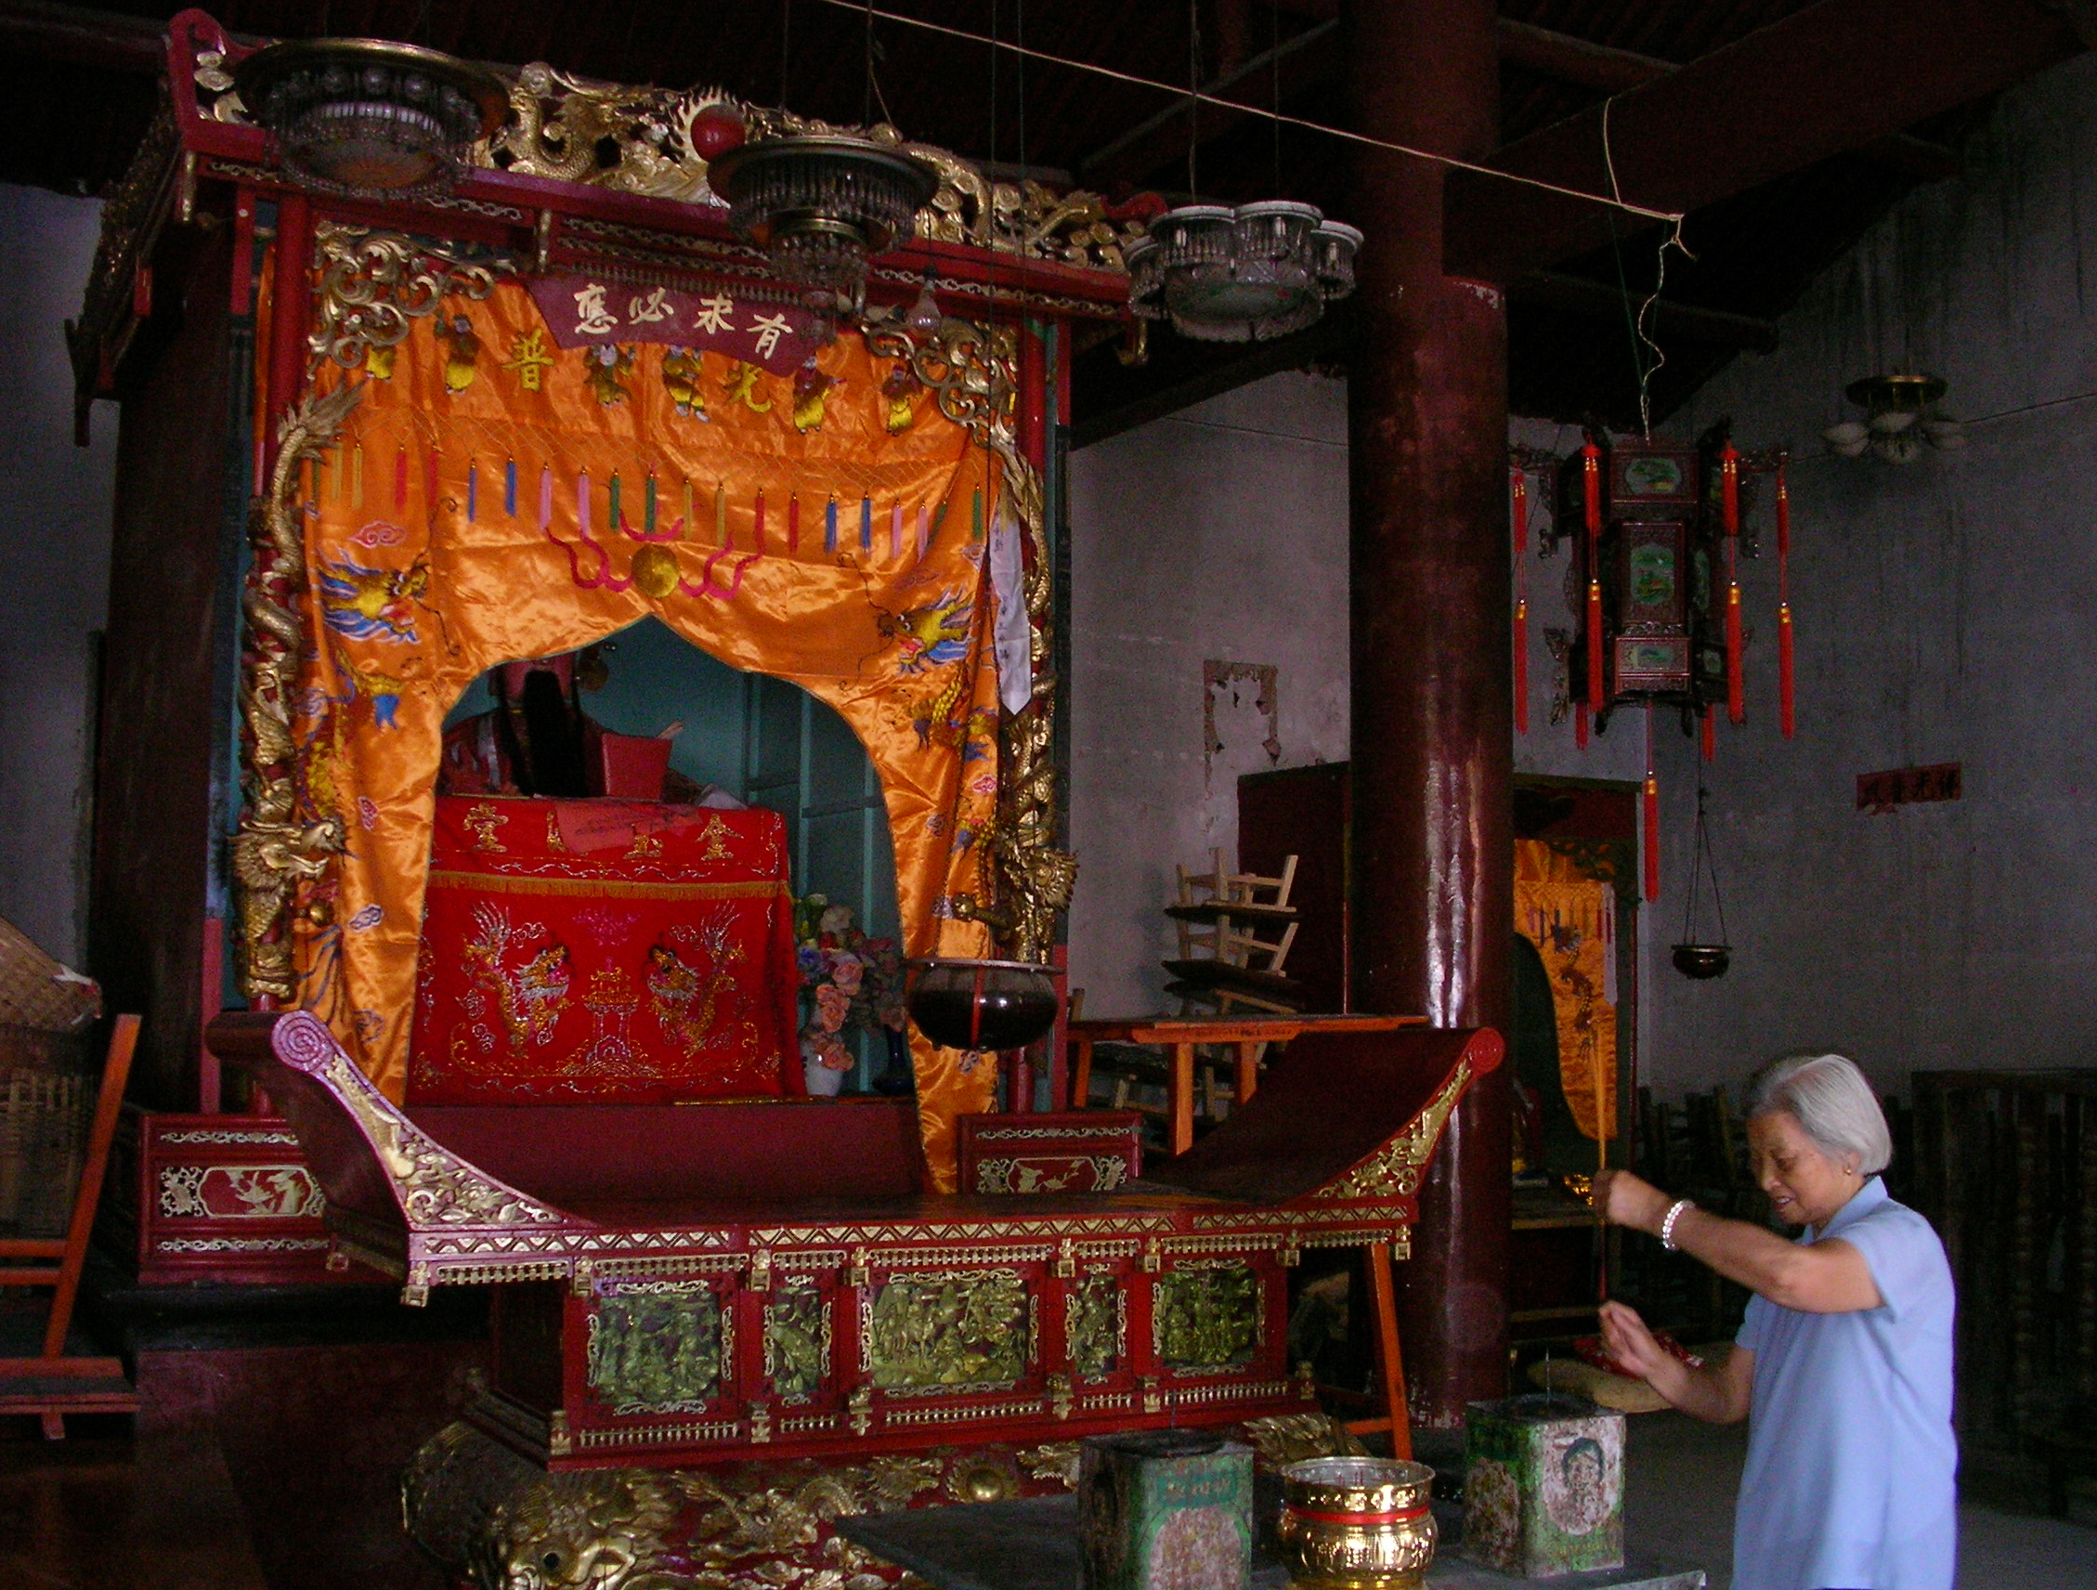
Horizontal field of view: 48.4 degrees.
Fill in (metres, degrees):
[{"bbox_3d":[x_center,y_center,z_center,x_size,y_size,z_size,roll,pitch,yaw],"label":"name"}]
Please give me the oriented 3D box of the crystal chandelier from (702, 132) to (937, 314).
[{"bbox_3d":[-0.516,-1.270,5.349,0.530,0.360,0.530,0,-6,0],"label":"crystal chandelier"}]

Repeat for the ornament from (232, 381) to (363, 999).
[{"bbox_3d":[-1.788,-0.261,5.603,0.264,1.503,0.240,3,-6,-27],"label":"ornament"}]

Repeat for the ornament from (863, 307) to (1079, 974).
[{"bbox_3d":[-0.212,-0.391,6.442,0.641,1.885,0.260,3,-6,-27],"label":"ornament"}]

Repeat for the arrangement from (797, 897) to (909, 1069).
[{"bbox_3d":[-0.559,0.552,6.624,0.341,0.528,0.280,3,-6,-27],"label":"arrangement"}]

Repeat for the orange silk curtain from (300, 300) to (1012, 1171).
[{"bbox_3d":[-0.990,-0.105,6.154,1.980,2.323,0.180,3,-6,-27],"label":"orange silk curtain"}]

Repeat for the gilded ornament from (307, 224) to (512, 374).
[{"bbox_3d":[-1.587,-1.213,5.833,0.491,0.376,0.080,3,-6,-27],"label":"gilded ornament"}]

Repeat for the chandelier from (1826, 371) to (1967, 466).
[{"bbox_3d":[2.909,-1.302,8.000,0.484,0.290,0.484,3,-6,-27],"label":"chandelier"}]

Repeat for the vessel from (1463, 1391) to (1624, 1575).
[{"bbox_3d":[0.694,0.971,3.294,0.160,0.213,0.140,3,-6,-27],"label":"vessel"}]

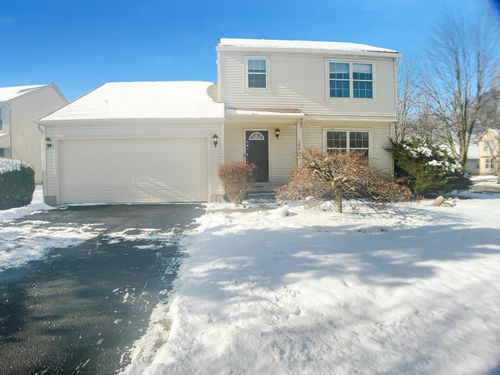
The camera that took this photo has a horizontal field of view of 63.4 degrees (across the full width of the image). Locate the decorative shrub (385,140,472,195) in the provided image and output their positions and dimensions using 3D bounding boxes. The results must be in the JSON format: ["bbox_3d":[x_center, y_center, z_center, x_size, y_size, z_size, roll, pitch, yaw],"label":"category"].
[{"bbox_3d":[6.886,-0.810,15.600,3.150,2.100,2.700,-1,2,0],"label":"decorative shrub"}]

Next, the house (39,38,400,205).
[{"bbox_3d":[-0.850,-3.400,18.200,12.600,7.500,10.300,-1,2,-5],"label":"house"}]

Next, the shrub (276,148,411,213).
[{"bbox_3d":[2.520,-0.189,10.900,3.400,1.700,2.900,-1,2,0],"label":"shrub"}]

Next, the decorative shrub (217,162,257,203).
[{"bbox_3d":[-0.408,-0.131,13.200,1.220,1.360,1.200,-1,2,0],"label":"decorative shrub"}]

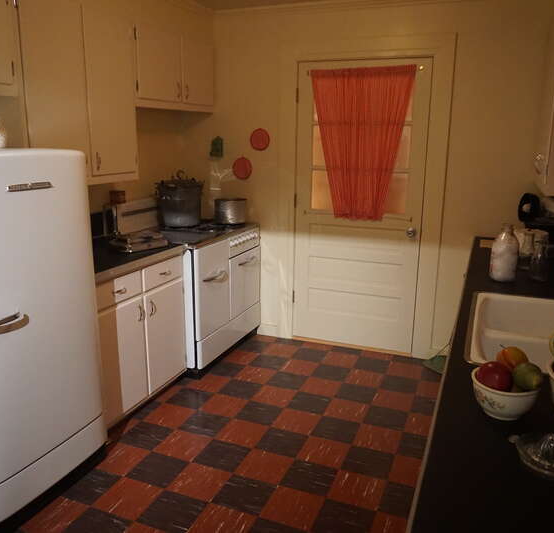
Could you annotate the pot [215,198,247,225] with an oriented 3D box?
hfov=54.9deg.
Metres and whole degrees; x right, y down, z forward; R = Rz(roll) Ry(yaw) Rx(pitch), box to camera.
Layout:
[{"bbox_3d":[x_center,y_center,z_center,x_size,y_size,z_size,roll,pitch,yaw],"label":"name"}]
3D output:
[{"bbox_3d":[-0.341,-0.417,4.023,0.235,0.165,0.235,1,13,0],"label":"pot"}]

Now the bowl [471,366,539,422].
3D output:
[{"bbox_3d":[0.547,0.309,1.278,0.157,0.085,0.157,6,15,21],"label":"bowl"}]

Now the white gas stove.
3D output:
[{"bbox_3d":[-0.596,0.167,3.796,0.660,0.920,0.960,6,15,21],"label":"white gas stove"}]

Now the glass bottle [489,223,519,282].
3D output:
[{"bbox_3d":[1.057,-0.065,2.466,0.113,0.256,0.113,6,14,21],"label":"glass bottle"}]

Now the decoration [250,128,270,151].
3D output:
[{"bbox_3d":[-0.125,-0.927,3.899,0.157,0.159,0.015,6,14,19],"label":"decoration"}]

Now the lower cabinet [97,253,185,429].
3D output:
[{"bbox_3d":[-0.997,0.389,3.046,0.620,0.860,0.750,6,15,21],"label":"lower cabinet"}]

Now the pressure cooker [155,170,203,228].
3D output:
[{"bbox_3d":[-0.670,-0.474,3.739,0.290,0.370,0.300,0,14,0],"label":"pressure cooker"}]

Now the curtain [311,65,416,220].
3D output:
[{"bbox_3d":[0.559,-0.818,3.635,0.700,1.020,0.050,6,15,21],"label":"curtain"}]

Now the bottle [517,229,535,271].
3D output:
[{"bbox_3d":[1.262,-0.079,2.689,0.072,0.188,0.072,6,14,21],"label":"bottle"}]

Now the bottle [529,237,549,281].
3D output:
[{"bbox_3d":[1.217,-0.032,2.458,0.074,0.198,0.074,6,14,21],"label":"bottle"}]

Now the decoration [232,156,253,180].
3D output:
[{"bbox_3d":[-0.269,-0.758,4.131,0.167,0.172,0.017,6,14,21],"label":"decoration"}]

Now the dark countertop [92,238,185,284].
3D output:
[{"bbox_3d":[-0.984,-0.052,2.933,0.650,0.055,0.750,6,15,21],"label":"dark countertop"}]

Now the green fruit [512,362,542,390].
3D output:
[{"bbox_3d":[0.573,0.252,1.219,0.067,0.062,0.068,8,15,26],"label":"green fruit"}]

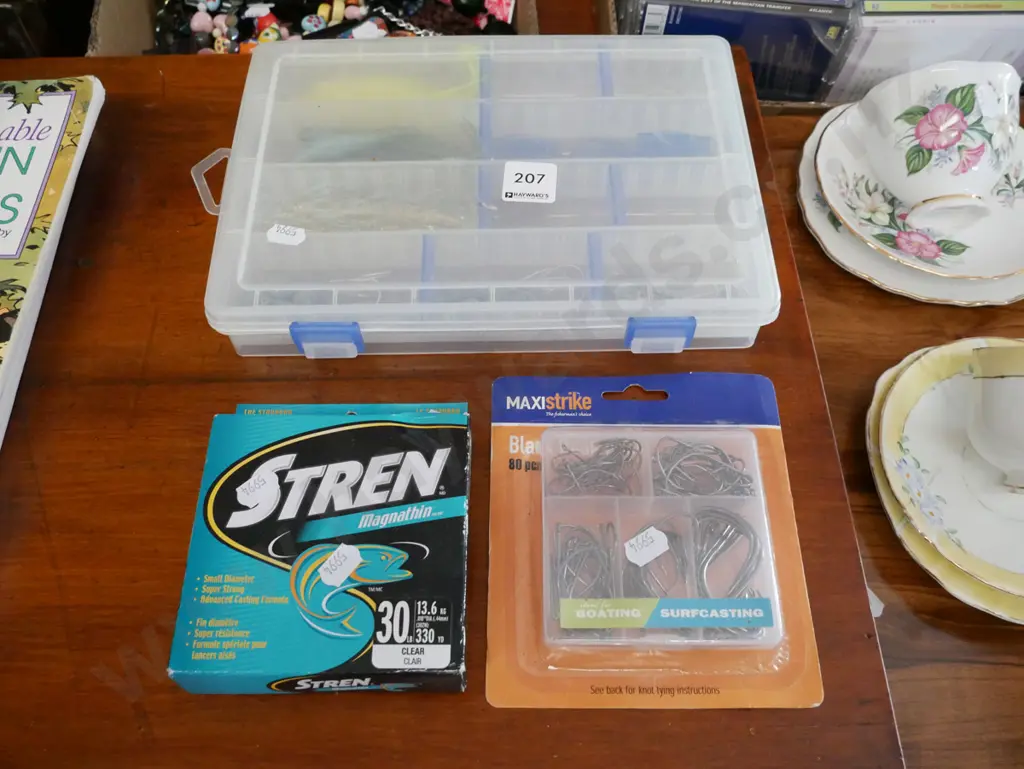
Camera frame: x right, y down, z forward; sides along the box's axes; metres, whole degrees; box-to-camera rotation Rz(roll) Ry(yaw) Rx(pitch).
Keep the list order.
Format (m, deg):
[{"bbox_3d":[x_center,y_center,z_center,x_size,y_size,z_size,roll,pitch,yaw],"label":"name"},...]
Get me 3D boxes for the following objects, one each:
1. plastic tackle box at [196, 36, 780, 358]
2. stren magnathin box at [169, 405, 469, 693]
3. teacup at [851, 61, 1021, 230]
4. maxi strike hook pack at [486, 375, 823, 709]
[{"bbox_3d":[-0.022,-0.100,0.534,0.294,0.044,0.201,-1,57,0],"label":"plastic tackle box"},{"bbox_3d":[-0.076,0.060,0.438,0.113,0.030,0.138,0,57,0],"label":"stren magnathin box"},{"bbox_3d":[0.226,-0.118,0.533,0.084,0.095,0.064,1,75,1],"label":"teacup"},{"bbox_3d":[0.059,0.059,0.443,0.137,0.021,0.161,0,57,0],"label":"maxi strike hook pack"}]

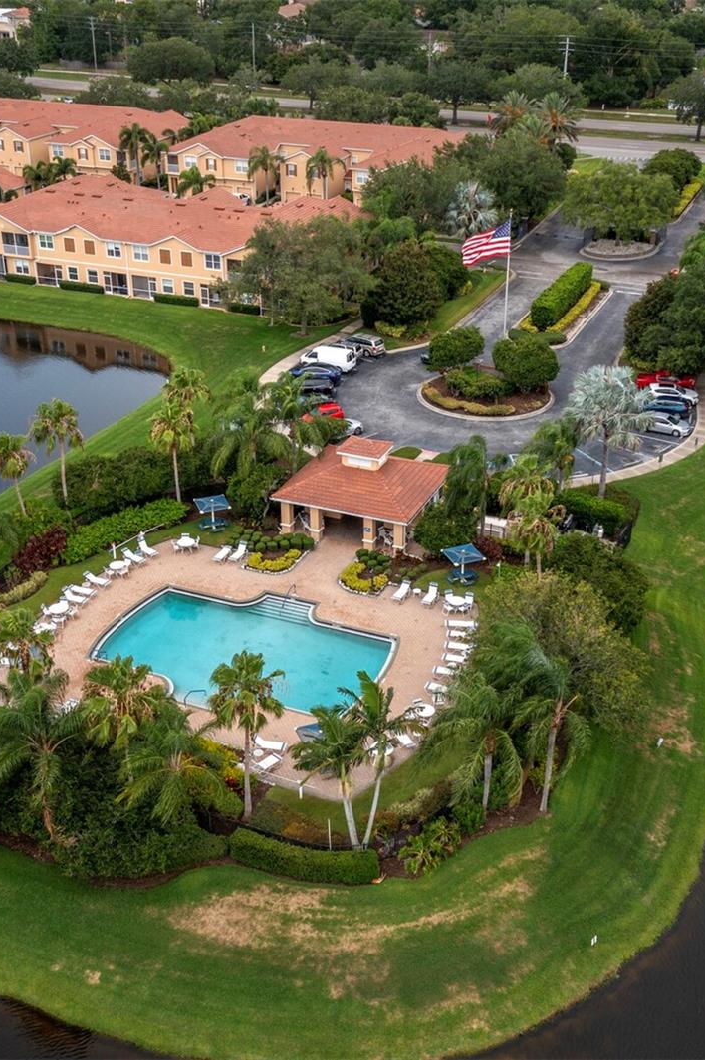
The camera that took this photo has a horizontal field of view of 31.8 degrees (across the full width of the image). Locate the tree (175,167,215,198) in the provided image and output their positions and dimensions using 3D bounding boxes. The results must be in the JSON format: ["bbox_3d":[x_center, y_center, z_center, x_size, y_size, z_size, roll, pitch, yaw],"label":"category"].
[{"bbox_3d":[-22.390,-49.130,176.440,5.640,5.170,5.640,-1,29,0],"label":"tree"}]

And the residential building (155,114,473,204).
[{"bbox_3d":[-2.762,-53.402,178.879,42.500,9.100,22.000,11,30,20],"label":"residential building"}]

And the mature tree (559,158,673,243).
[{"bbox_3d":[32.760,-39.721,151.851,13.500,9.800,13.000,0,28,0],"label":"mature tree"}]

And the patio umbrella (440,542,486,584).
[{"bbox_3d":[7.345,2.437,81.163,2.120,2.440,2.120,-12,30,-20],"label":"patio umbrella"}]

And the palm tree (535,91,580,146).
[{"bbox_3d":[33.120,-65.512,201.548,7.130,11.100,7.130,-1,28,0],"label":"palm tree"}]

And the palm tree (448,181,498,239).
[{"bbox_3d":[15.252,-40.237,157.718,6.500,8.130,6.500,-1,28,0],"label":"palm tree"}]

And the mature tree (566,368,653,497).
[{"bbox_3d":[18.909,-6.892,92.402,6.260,10.760,6.260,-1,28,0],"label":"mature tree"}]

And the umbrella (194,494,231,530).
[{"bbox_3d":[-9.704,-1.020,86.604,2.050,2.280,2.050,-11,29,-19],"label":"umbrella"}]

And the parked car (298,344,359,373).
[{"bbox_3d":[-2.300,-16.570,119.750,5.500,2.100,2.020,15,32,26],"label":"parked car"}]

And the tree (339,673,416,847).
[{"bbox_3d":[1.200,11.390,59.850,3.470,10.510,3.470,-1,29,0],"label":"tree"}]

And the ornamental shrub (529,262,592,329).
[{"bbox_3d":[22.943,-25.610,134.204,1.850,2.000,17.600,11,30,21],"label":"ornamental shrub"}]

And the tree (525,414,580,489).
[{"bbox_3d":[15.060,-5.479,94.186,4.090,6.660,4.090,-1,28,0],"label":"tree"}]

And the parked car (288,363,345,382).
[{"bbox_3d":[-3.409,-14.544,113.180,4.500,1.450,1.800,7,29,14],"label":"parked car"}]

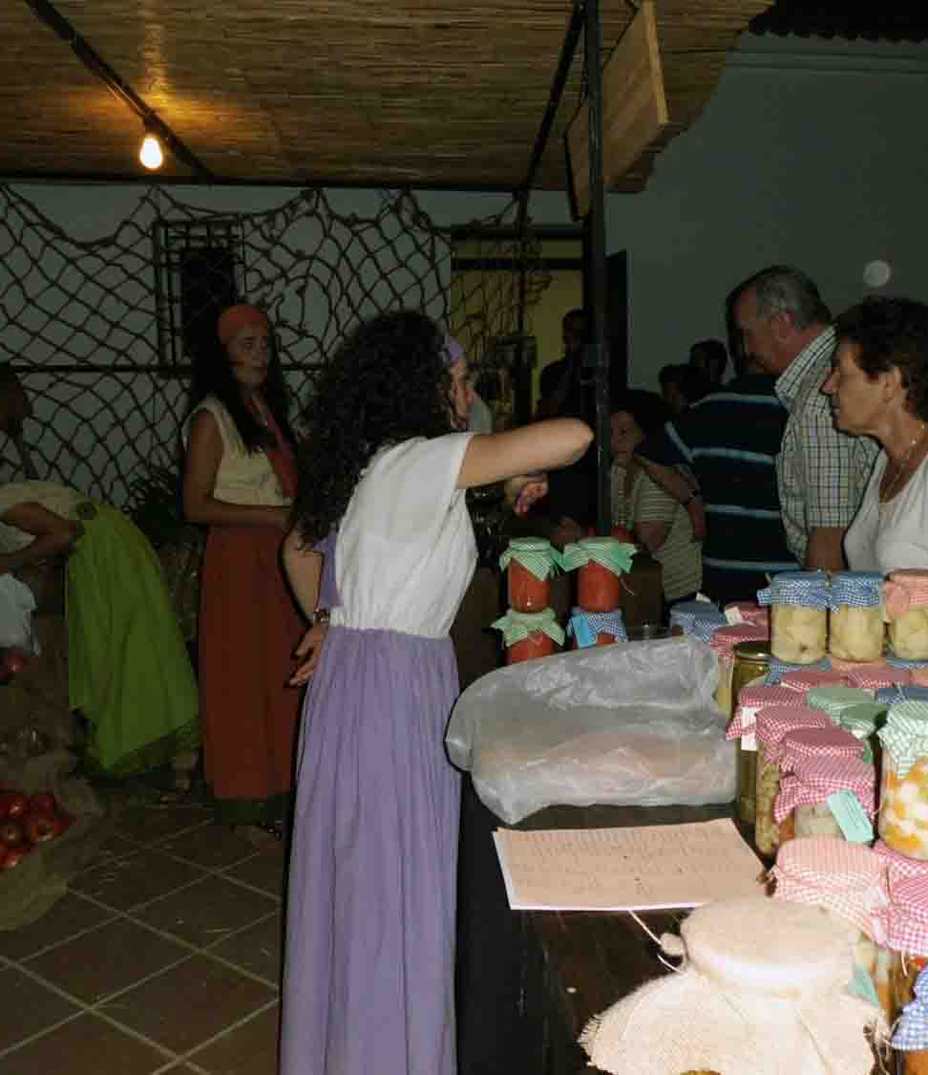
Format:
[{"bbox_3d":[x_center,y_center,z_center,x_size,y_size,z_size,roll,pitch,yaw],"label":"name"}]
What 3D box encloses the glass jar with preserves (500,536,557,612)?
[{"bbox_3d":[0.120,0.069,1.994,0.090,0.128,0.090,-1,7,0],"label":"glass jar with preserves"}]

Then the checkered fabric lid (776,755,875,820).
[{"bbox_3d":[0.388,0.268,1.139,0.095,0.050,0.095,-1,7,0],"label":"checkered fabric lid"}]

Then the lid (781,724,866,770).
[{"bbox_3d":[0.409,0.252,1.230,0.098,0.048,0.098,-1,7,0],"label":"lid"}]

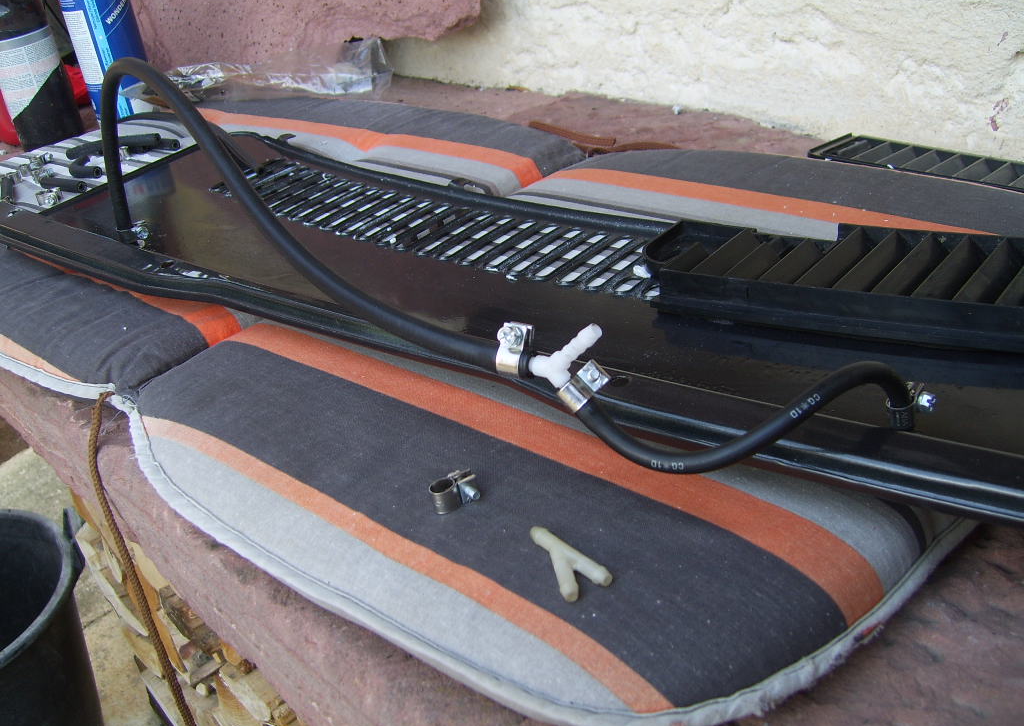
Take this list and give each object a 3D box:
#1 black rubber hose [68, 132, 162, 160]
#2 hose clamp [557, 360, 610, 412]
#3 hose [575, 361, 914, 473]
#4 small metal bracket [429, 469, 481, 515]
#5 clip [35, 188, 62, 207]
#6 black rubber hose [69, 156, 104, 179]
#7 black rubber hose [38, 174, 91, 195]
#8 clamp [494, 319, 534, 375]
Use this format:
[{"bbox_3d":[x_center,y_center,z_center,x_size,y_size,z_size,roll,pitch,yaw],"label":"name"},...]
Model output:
[{"bbox_3d":[-0.311,-0.170,0.882,0.075,0.013,0.016,-5,31,5],"label":"black rubber hose"},{"bbox_3d":[0.028,0.009,0.445,0.021,0.010,0.015,-43,7,0],"label":"hose clamp"},{"bbox_3d":[0.092,0.019,0.455,0.143,0.054,0.022,-9,31,-1],"label":"hose"},{"bbox_3d":[-0.024,0.053,0.460,0.020,0.011,0.015,-17,32,-14],"label":"small metal bracket"},{"bbox_3d":[-0.365,-0.130,0.885,0.020,0.013,0.014,-15,34,-13],"label":"clip"},{"bbox_3d":[-0.326,-0.150,0.862,0.028,0.011,0.020,9,35,27],"label":"black rubber hose"},{"bbox_3d":[-0.329,-0.132,0.827,0.055,0.010,0.010,13,37,35],"label":"black rubber hose"},{"bbox_3d":[0.001,-0.005,0.441,0.009,0.021,0.015,13,16,24],"label":"clamp"}]

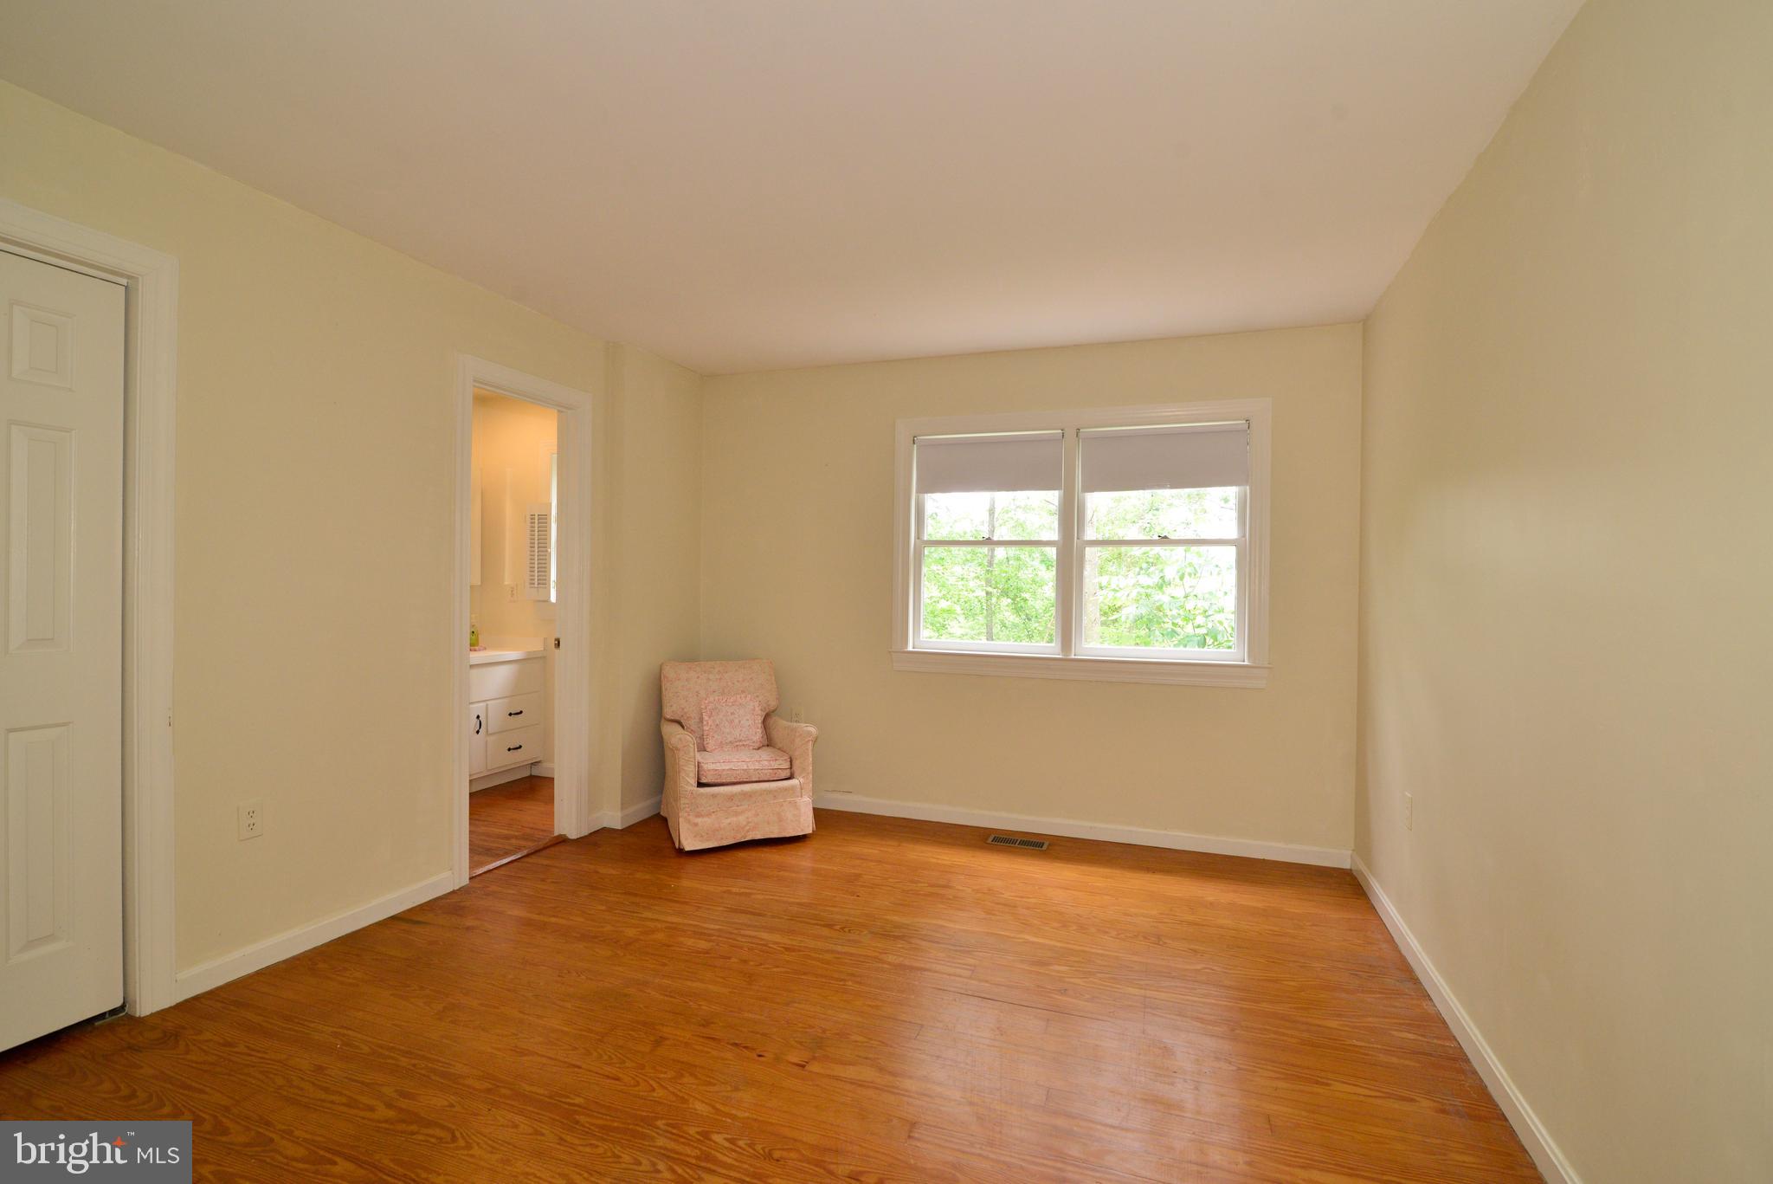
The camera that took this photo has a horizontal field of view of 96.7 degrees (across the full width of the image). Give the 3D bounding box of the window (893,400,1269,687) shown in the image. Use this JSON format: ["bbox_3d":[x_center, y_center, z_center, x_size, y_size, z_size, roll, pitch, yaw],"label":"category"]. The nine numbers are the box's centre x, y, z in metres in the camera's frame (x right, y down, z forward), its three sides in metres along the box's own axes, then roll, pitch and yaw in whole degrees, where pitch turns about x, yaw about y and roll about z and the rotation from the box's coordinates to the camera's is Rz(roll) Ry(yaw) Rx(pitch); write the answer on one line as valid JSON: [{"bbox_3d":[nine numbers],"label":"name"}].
[{"bbox_3d":[0.914,-0.237,3.949,1.847,1.338,0.110,1,1,19],"label":"window"}]

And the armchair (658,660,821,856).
[{"bbox_3d":[-0.779,0.788,4.029,0.670,0.820,0.680,1,1,-26],"label":"armchair"}]

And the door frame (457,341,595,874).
[{"bbox_3d":[-1.642,0.116,3.553,0.140,2.155,0.782,1,1,19],"label":"door frame"}]

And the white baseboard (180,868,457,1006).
[{"bbox_3d":[-1.904,1.153,2.730,0.017,0.085,0.955,1,1,19],"label":"white baseboard"}]

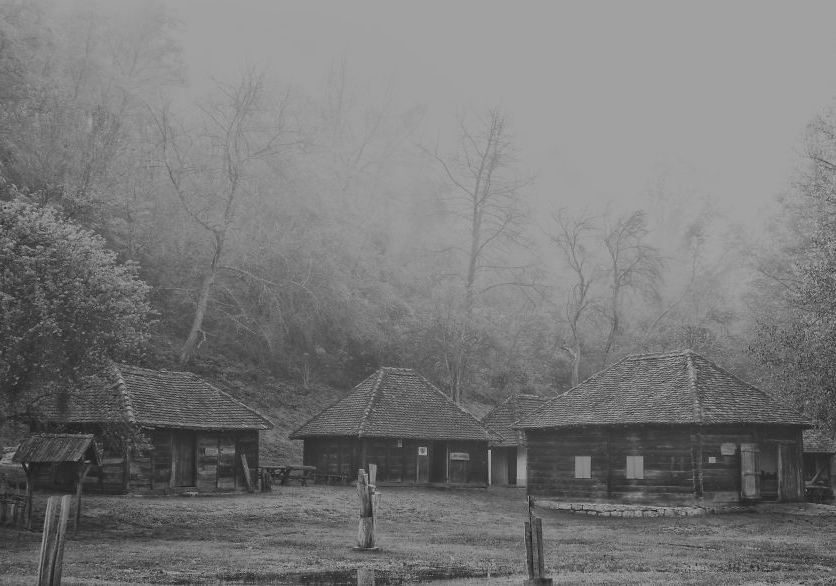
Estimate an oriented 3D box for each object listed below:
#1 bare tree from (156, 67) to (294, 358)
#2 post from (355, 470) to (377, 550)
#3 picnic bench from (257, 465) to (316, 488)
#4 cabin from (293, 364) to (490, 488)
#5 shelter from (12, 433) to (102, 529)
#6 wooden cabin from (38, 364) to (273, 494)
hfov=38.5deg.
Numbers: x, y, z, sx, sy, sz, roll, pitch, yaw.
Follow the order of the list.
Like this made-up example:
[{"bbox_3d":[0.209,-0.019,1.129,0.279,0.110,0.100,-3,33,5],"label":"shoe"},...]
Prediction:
[{"bbox_3d":[-10.150,-3.660,62.163,7.100,14.900,6.500,0,-8,0],"label":"bare tree"},{"bbox_3d":[-0.876,3.606,19.989,0.350,1.380,0.320,-1,-8,5],"label":"post"},{"bbox_3d":[-4.647,6.542,42.802,2.000,0.770,1.400,-1,-8,5],"label":"picnic bench"},{"bbox_3d":[-0.848,5.284,46.995,6.700,4.600,4.750,7,-10,-38],"label":"cabin"},{"bbox_3d":[-7.336,3.841,24.398,1.400,2.030,1.200,-1,-8,8],"label":"shelter"},{"bbox_3d":[-8.629,4.534,39.731,4.550,4.100,7.200,-4,-9,28],"label":"wooden cabin"}]

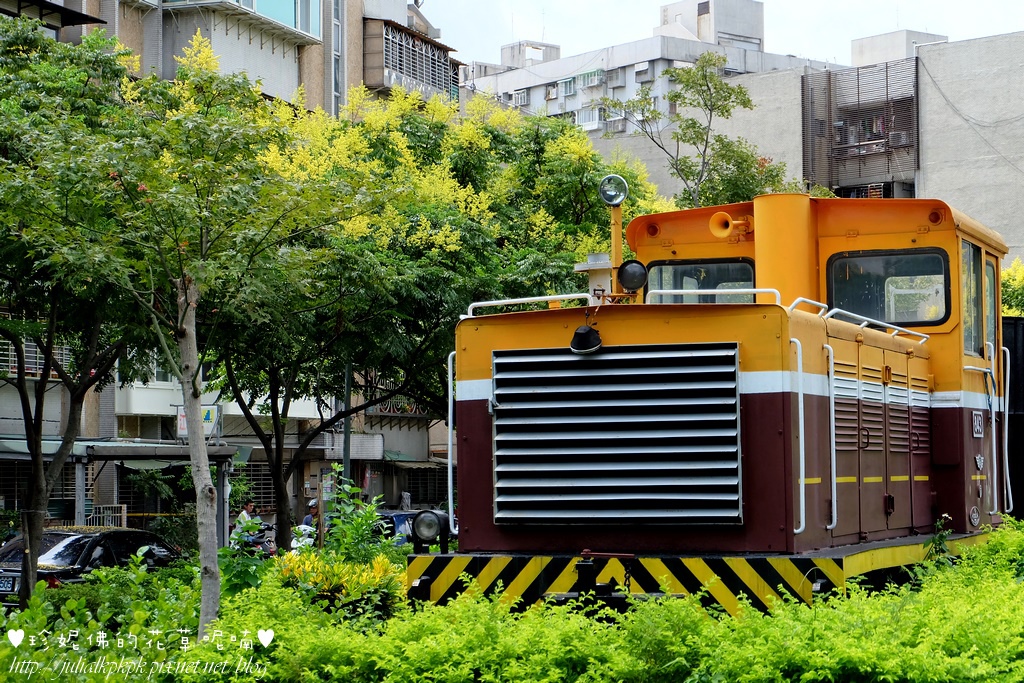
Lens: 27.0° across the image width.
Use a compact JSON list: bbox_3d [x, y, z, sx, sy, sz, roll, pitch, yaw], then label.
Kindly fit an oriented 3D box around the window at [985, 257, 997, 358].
[{"bbox_3d":[3.004,-0.183,13.400,0.040,0.609,0.389,-2,-4,22],"label":"window"}]

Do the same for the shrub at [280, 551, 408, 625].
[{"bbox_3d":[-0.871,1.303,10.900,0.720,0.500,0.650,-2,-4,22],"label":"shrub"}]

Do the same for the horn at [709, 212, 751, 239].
[{"bbox_3d":[1.307,-0.688,12.720,0.158,0.163,0.378,-3,-4,31],"label":"horn"}]

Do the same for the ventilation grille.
[{"bbox_3d":[0.472,0.434,9.811,1.204,0.817,0.070,-2,-4,22],"label":"ventilation grille"}]

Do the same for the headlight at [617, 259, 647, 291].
[{"bbox_3d":[0.566,-0.310,9.979,0.149,0.152,0.116,-2,-4,22],"label":"headlight"}]

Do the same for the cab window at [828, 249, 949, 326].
[{"bbox_3d":[2.208,-0.318,12.554,0.714,0.462,0.045,-2,-4,22],"label":"cab window"}]

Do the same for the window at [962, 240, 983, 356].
[{"bbox_3d":[2.755,-0.245,12.773,0.045,0.683,0.651,-2,-4,22],"label":"window"}]

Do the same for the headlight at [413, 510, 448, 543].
[{"bbox_3d":[-0.385,0.879,10.147,0.152,0.152,0.147,-2,-4,22],"label":"headlight"}]

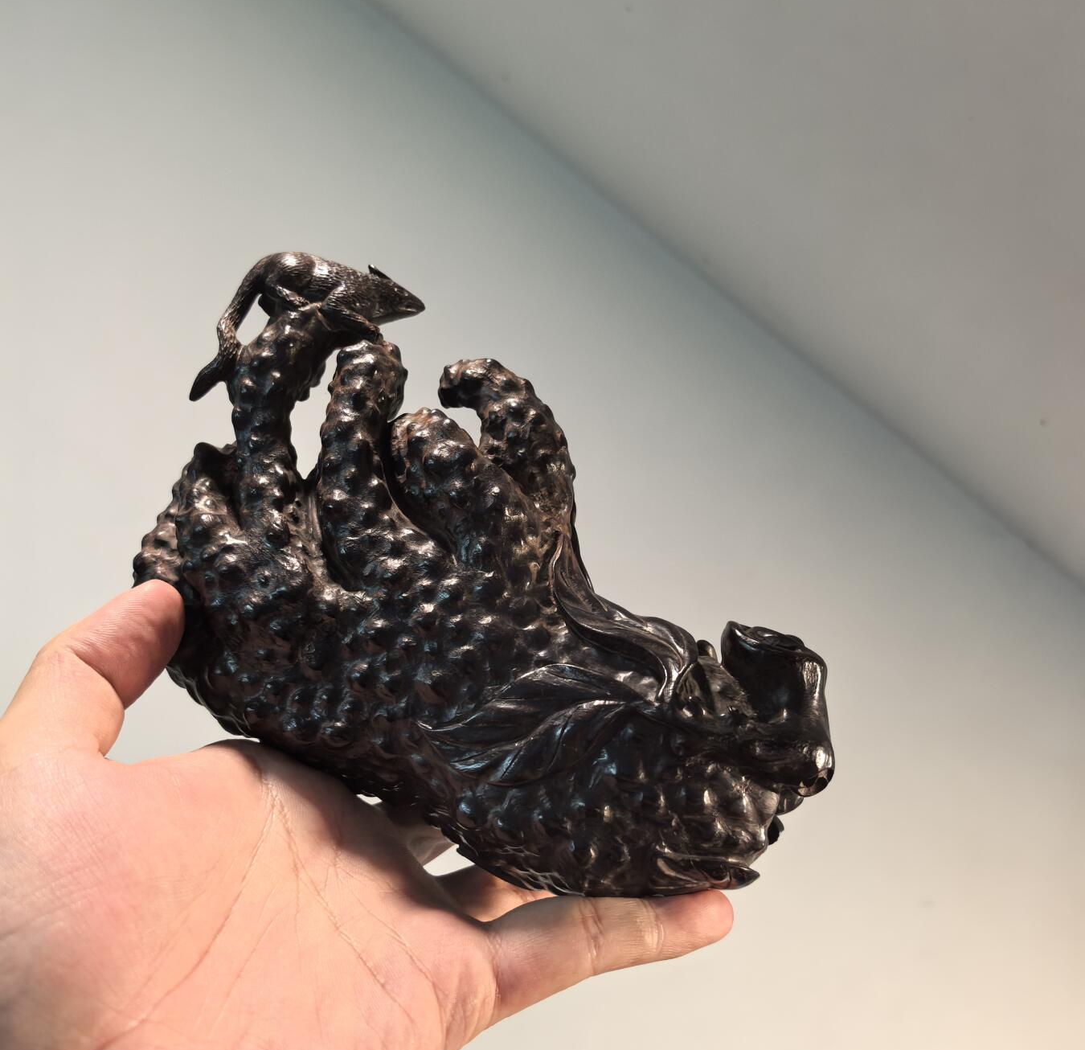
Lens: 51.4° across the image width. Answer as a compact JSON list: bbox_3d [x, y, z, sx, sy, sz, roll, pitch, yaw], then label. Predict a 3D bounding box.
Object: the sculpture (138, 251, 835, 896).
[{"bbox_3d":[-0.011,0.022,0.280,0.182,0.115,0.085,25,0,-10],"label":"sculpture"}]

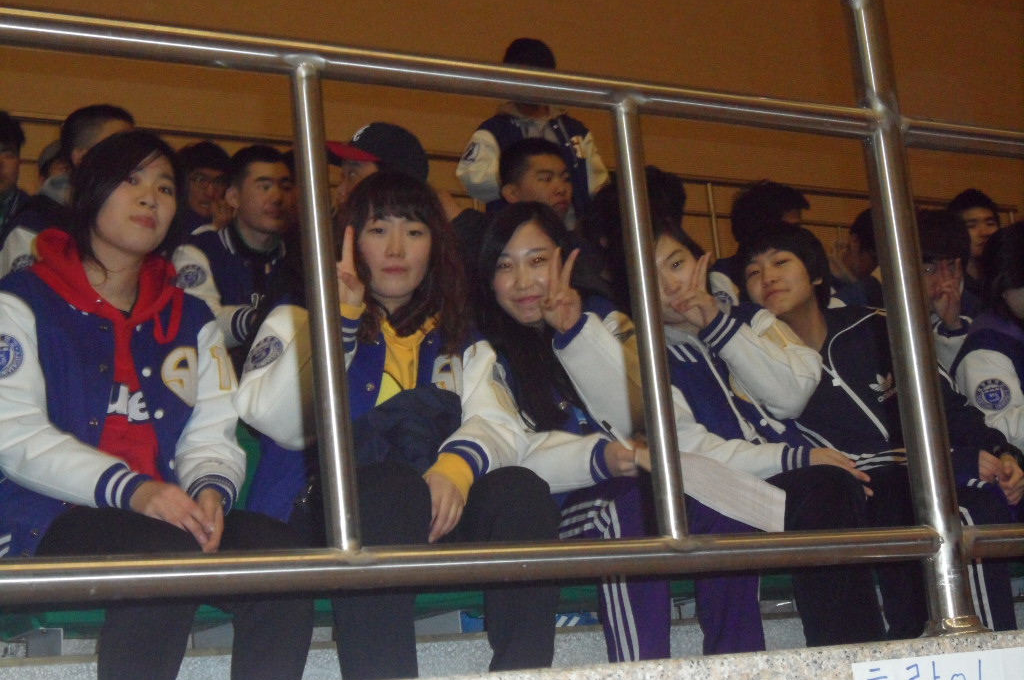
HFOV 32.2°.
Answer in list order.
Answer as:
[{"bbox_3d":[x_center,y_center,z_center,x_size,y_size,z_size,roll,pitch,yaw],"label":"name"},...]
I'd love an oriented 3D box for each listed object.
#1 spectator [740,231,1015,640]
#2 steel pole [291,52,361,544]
[{"bbox_3d":[0.770,0.260,3.415,0.520,1.110,0.700,0,-13,-26],"label":"spectator"},{"bbox_3d":[-0.208,-0.038,2.000,0.037,0.565,0.037,2,-14,-32],"label":"steel pole"}]

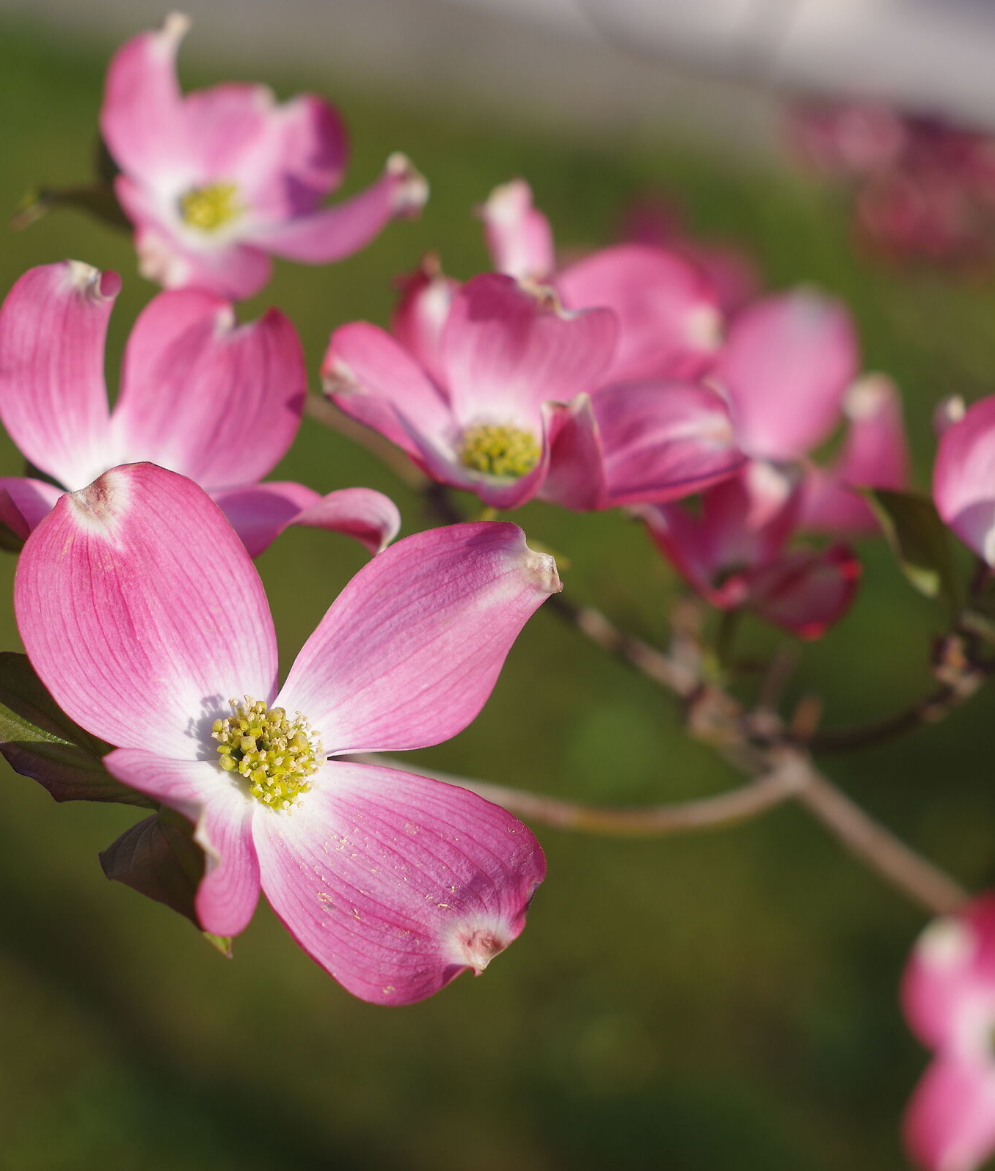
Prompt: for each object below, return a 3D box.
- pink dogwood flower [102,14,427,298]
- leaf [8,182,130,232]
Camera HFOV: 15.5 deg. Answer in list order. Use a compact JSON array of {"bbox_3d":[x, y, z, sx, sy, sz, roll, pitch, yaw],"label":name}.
[{"bbox_3d":[-0.042,-0.076,0.650,0.057,0.030,0.048,-6,57,-14],"label":"pink dogwood flower"},{"bbox_3d":[-0.075,-0.068,0.660,0.026,0.008,0.014,-6,39,-18],"label":"leaf"}]

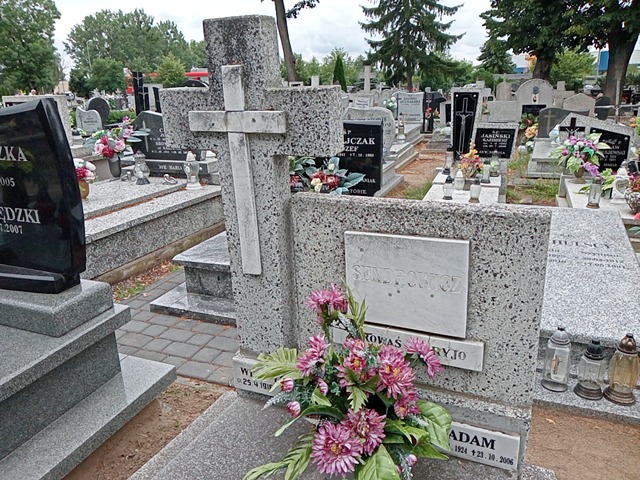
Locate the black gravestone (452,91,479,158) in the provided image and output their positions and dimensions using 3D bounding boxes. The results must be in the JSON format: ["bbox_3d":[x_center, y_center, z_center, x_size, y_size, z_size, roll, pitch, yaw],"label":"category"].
[{"bbox_3d":[1.832,-1.437,6.500,0.294,0.882,0.100,5,19,21],"label":"black gravestone"}]

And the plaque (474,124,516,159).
[{"bbox_3d":[2.097,-1.182,6.150,0.500,0.430,0.100,6,18,22],"label":"plaque"}]

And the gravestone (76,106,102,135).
[{"bbox_3d":[-4.307,-2.213,9.654,0.570,0.530,0.110,5,19,23],"label":"gravestone"}]

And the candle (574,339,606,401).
[{"bbox_3d":[1.208,0.564,2.300,0.125,0.258,0.125,6,18,22],"label":"candle"}]

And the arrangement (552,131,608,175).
[{"bbox_3d":[2.617,-0.879,5.200,0.580,0.430,0.450,6,18,22],"label":"arrangement"}]

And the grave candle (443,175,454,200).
[{"bbox_3d":[1.214,-0.487,4.900,0.092,0.230,0.092,6,18,22],"label":"grave candle"}]

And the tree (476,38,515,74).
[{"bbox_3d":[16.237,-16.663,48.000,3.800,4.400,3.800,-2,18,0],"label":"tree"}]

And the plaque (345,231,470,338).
[{"bbox_3d":[0.300,0.152,1.818,0.431,0.346,0.030,6,20,24],"label":"plaque"}]

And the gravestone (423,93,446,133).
[{"bbox_3d":[2.474,-2.743,11.200,0.464,0.846,0.150,5,19,21],"label":"gravestone"}]

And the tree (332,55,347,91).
[{"bbox_3d":[1.255,-10.280,33.447,1.000,3.090,1.000,-1,17,0],"label":"tree"}]

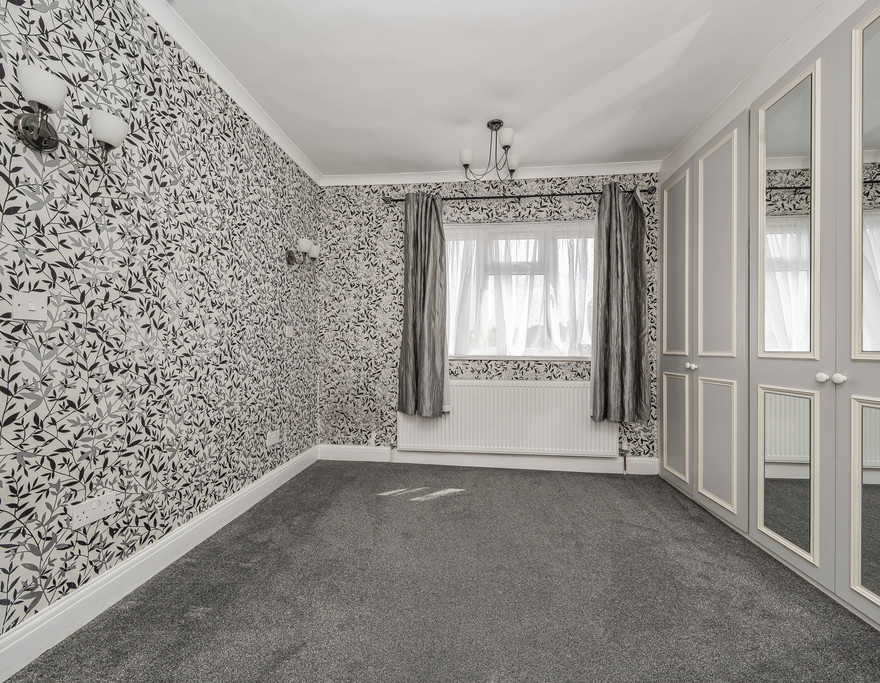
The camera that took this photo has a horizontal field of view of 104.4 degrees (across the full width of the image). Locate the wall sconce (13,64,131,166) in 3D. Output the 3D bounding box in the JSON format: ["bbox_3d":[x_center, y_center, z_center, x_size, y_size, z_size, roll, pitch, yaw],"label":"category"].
[{"bbox_3d":[-1.208,-0.684,1.093,0.217,0.172,0.271,0,-1,6],"label":"wall sconce"}]

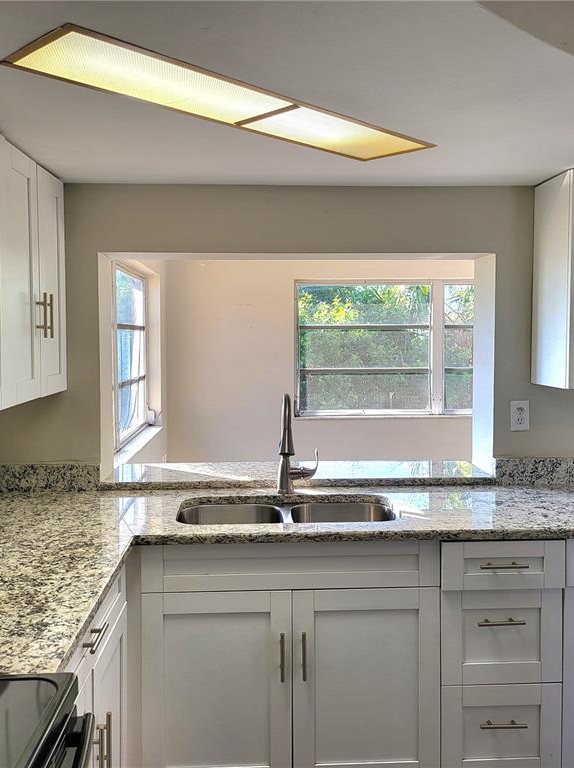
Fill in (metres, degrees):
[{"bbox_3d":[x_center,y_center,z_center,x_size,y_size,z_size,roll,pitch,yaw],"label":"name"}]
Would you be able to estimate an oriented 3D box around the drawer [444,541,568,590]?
[{"bbox_3d":[0.651,0.535,2.383,0.378,0.146,0.445,0,4,-2],"label":"drawer"}]

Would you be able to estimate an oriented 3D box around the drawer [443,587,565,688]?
[{"bbox_3d":[0.658,0.762,2.398,0.381,0.305,0.450,0,4,-2],"label":"drawer"}]

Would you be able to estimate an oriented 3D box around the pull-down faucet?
[{"bbox_3d":[0.044,0.221,2.527,0.149,0.375,0.237,0,4,-2],"label":"pull-down faucet"}]

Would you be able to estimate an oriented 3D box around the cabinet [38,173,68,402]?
[{"bbox_3d":[-0.966,-0.336,2.440,0.322,0.750,0.306,0,4,-2],"label":"cabinet"}]

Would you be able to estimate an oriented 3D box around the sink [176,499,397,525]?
[{"bbox_3d":[-0.006,0.529,2.398,0.741,0.198,0.405,0,4,-2],"label":"sink"}]

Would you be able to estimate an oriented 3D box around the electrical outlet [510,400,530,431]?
[{"bbox_3d":[0.913,0.127,2.768,0.072,0.116,0.012,0,4,-2],"label":"electrical outlet"}]

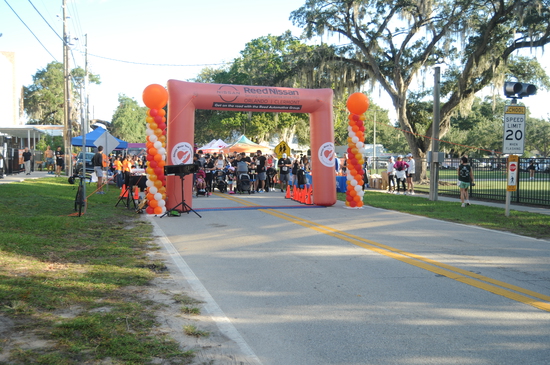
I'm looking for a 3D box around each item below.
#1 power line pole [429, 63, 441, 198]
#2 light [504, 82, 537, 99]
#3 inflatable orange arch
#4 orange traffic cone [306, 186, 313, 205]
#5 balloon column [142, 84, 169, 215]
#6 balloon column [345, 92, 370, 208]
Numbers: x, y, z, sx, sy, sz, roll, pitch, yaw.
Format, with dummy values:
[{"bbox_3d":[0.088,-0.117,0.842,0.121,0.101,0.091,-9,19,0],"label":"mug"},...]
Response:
[{"bbox_3d":[5.648,-1.683,17.667,0.330,4.663,0.320,-1,3,-18],"label":"power line pole"},{"bbox_3d":[6.226,-2.325,12.750,0.750,0.400,0.380,-1,3,-18],"label":"light"},{"bbox_3d":[-0.565,-1.091,15.327,5.410,3.725,0.800,-1,3,-18],"label":"inflatable orange arch"},{"bbox_3d":[1.145,0.444,16.663,0.270,0.550,0.270,-1,3,-18],"label":"orange traffic cone"},{"bbox_3d":[-3.192,-0.872,13.465,0.700,3.500,0.700,-1,3,-18],"label":"balloon column"},{"bbox_3d":[2.479,-0.975,15.390,0.700,3.520,0.700,0,3,0],"label":"balloon column"}]

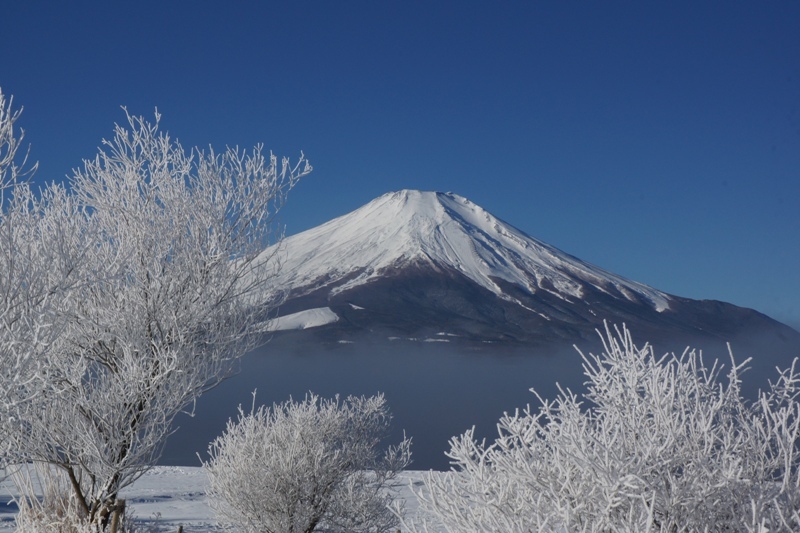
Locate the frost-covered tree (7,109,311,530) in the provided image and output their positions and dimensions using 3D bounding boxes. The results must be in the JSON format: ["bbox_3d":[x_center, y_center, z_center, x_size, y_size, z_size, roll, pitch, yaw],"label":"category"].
[{"bbox_3d":[-2.900,0.580,13.900,3.650,5.000,3.400,0,-6,0],"label":"frost-covered tree"}]

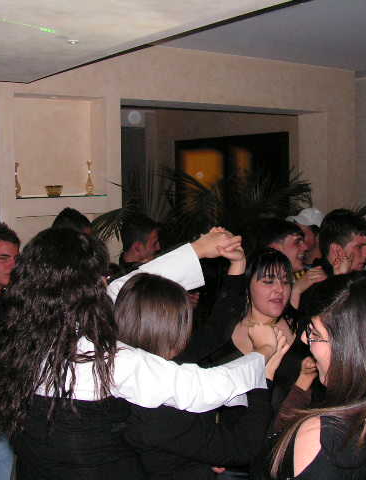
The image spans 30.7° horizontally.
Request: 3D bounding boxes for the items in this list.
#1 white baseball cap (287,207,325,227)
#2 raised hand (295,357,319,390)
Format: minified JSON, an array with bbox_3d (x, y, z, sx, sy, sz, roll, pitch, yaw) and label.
[{"bbox_3d":[0.683,-0.126,3.650,0.260,0.130,0.175,10,9,26],"label":"white baseball cap"},{"bbox_3d":[0.393,0.421,2.100,0.085,0.115,0.080,19,6,11],"label":"raised hand"}]

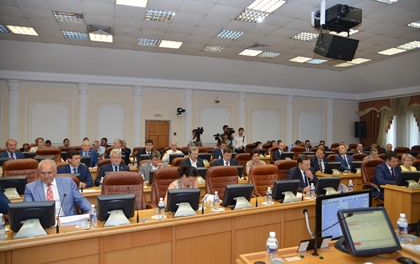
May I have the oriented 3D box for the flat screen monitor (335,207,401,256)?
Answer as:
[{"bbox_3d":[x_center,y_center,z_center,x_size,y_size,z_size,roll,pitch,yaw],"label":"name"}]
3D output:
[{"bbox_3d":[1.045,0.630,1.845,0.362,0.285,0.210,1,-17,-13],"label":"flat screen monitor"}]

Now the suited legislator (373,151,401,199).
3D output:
[{"bbox_3d":[3.120,0.970,4.950,0.530,1.260,0.680,1,0,-18],"label":"suited legislator"}]

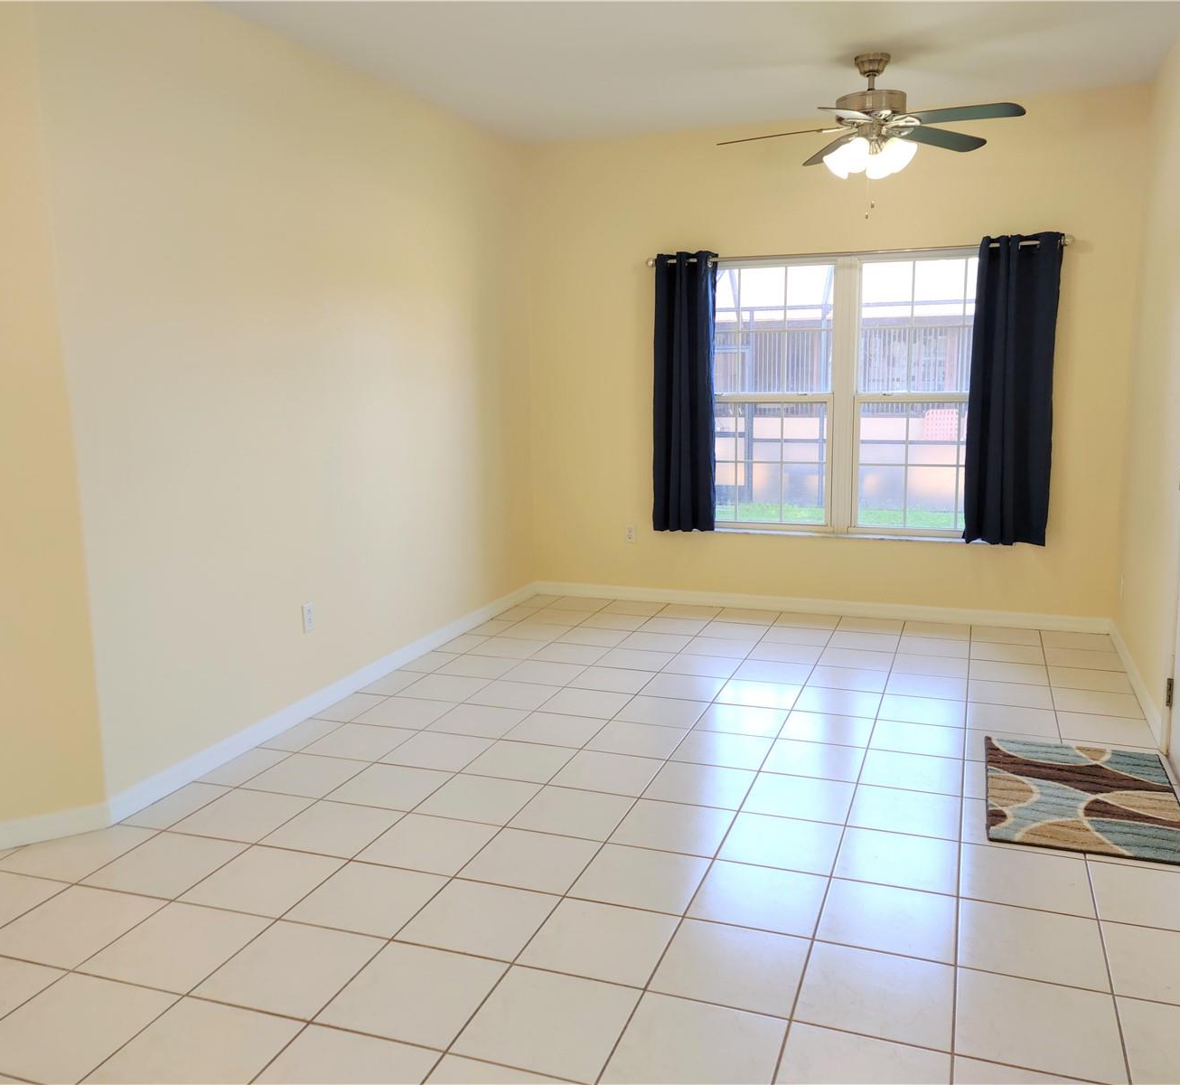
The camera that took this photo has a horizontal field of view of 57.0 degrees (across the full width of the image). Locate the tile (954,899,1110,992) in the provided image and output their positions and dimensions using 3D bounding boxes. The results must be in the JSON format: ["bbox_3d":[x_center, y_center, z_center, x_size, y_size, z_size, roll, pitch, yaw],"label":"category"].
[{"bbox_3d":[1.099,1.004,2.713,0.336,0.010,0.340,3,10,19],"label":"tile"}]

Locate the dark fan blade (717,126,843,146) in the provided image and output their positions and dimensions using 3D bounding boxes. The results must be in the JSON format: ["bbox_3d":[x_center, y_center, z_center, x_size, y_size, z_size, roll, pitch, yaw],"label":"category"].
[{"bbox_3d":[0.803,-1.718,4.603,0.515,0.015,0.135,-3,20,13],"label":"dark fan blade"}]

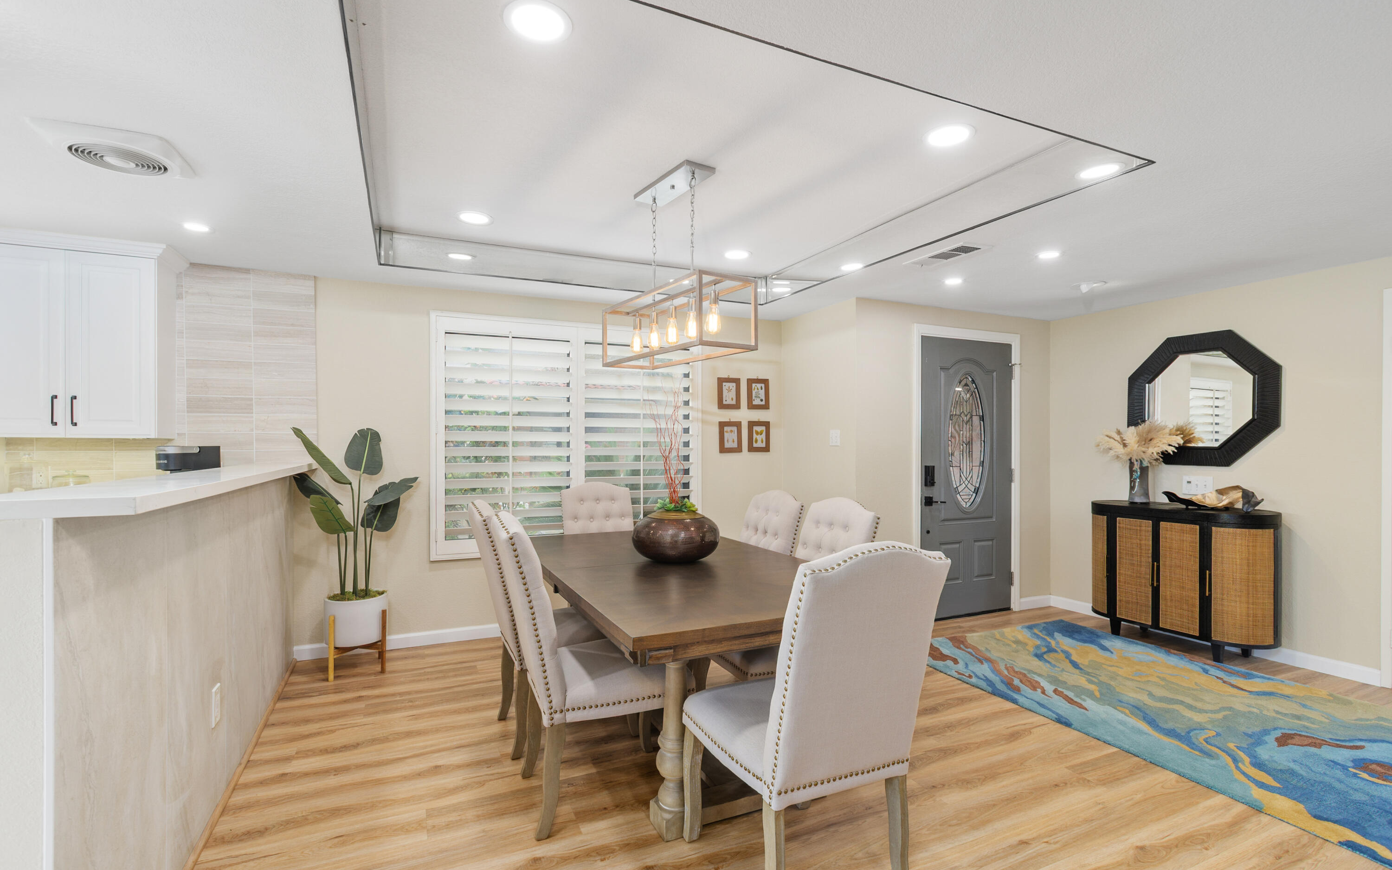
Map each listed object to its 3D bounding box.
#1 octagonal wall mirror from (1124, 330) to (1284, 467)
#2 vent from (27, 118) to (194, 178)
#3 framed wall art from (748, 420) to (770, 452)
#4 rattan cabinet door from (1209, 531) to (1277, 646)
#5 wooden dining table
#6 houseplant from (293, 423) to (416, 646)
[{"bbox_3d":[3.255,-0.224,4.009,0.045,0.848,0.854,0,-1,-25],"label":"octagonal wall mirror"},{"bbox_3d":[-1.976,-0.956,2.123,0.335,0.045,0.335,0,-1,-25],"label":"vent"},{"bbox_3d":[0.514,0.019,4.996,0.207,0.240,0.020,0,-1,-25],"label":"framed wall art"},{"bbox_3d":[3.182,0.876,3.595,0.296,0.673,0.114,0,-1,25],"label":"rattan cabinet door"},{"bbox_3d":[-0.127,0.944,2.832,1.065,0.762,2.120,0,-1,-25],"label":"wooden dining table"},{"bbox_3d":[-1.947,0.566,3.542,0.645,1.210,0.520,0,-1,-25],"label":"houseplant"}]

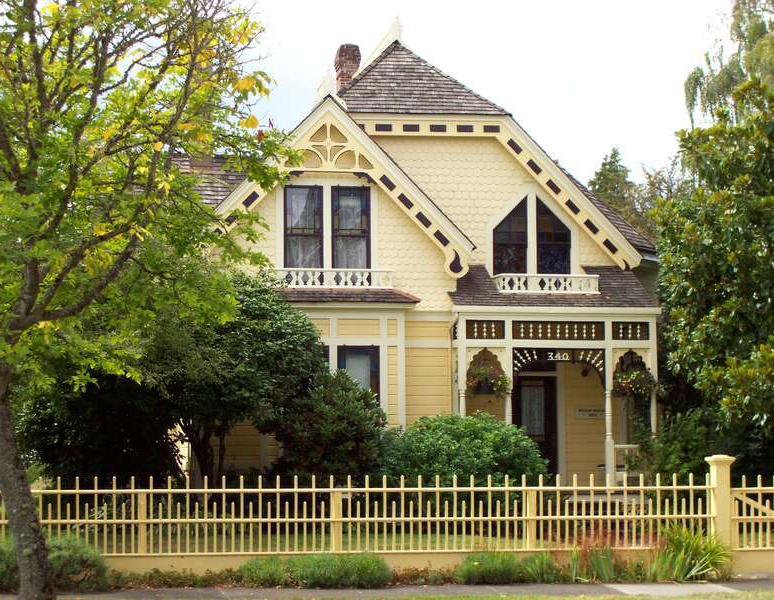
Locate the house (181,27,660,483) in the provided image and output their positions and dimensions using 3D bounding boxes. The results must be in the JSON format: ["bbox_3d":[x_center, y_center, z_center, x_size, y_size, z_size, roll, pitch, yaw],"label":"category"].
[{"bbox_3d":[0.349,-0.614,41.709,9.900,10.184,10.200,0,-4,-9],"label":"house"}]

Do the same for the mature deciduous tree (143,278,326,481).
[{"bbox_3d":[-2.678,1.730,33.561,3.064,4.449,3.100,0,-4,-9],"label":"mature deciduous tree"}]

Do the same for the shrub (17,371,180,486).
[{"bbox_3d":[-5.043,2.623,33.101,2.792,2.642,2.600,0,-4,-9],"label":"shrub"}]

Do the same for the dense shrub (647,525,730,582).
[{"bbox_3d":[3.324,2.762,20.859,0.872,0.579,0.700,0,-4,-9],"label":"dense shrub"}]

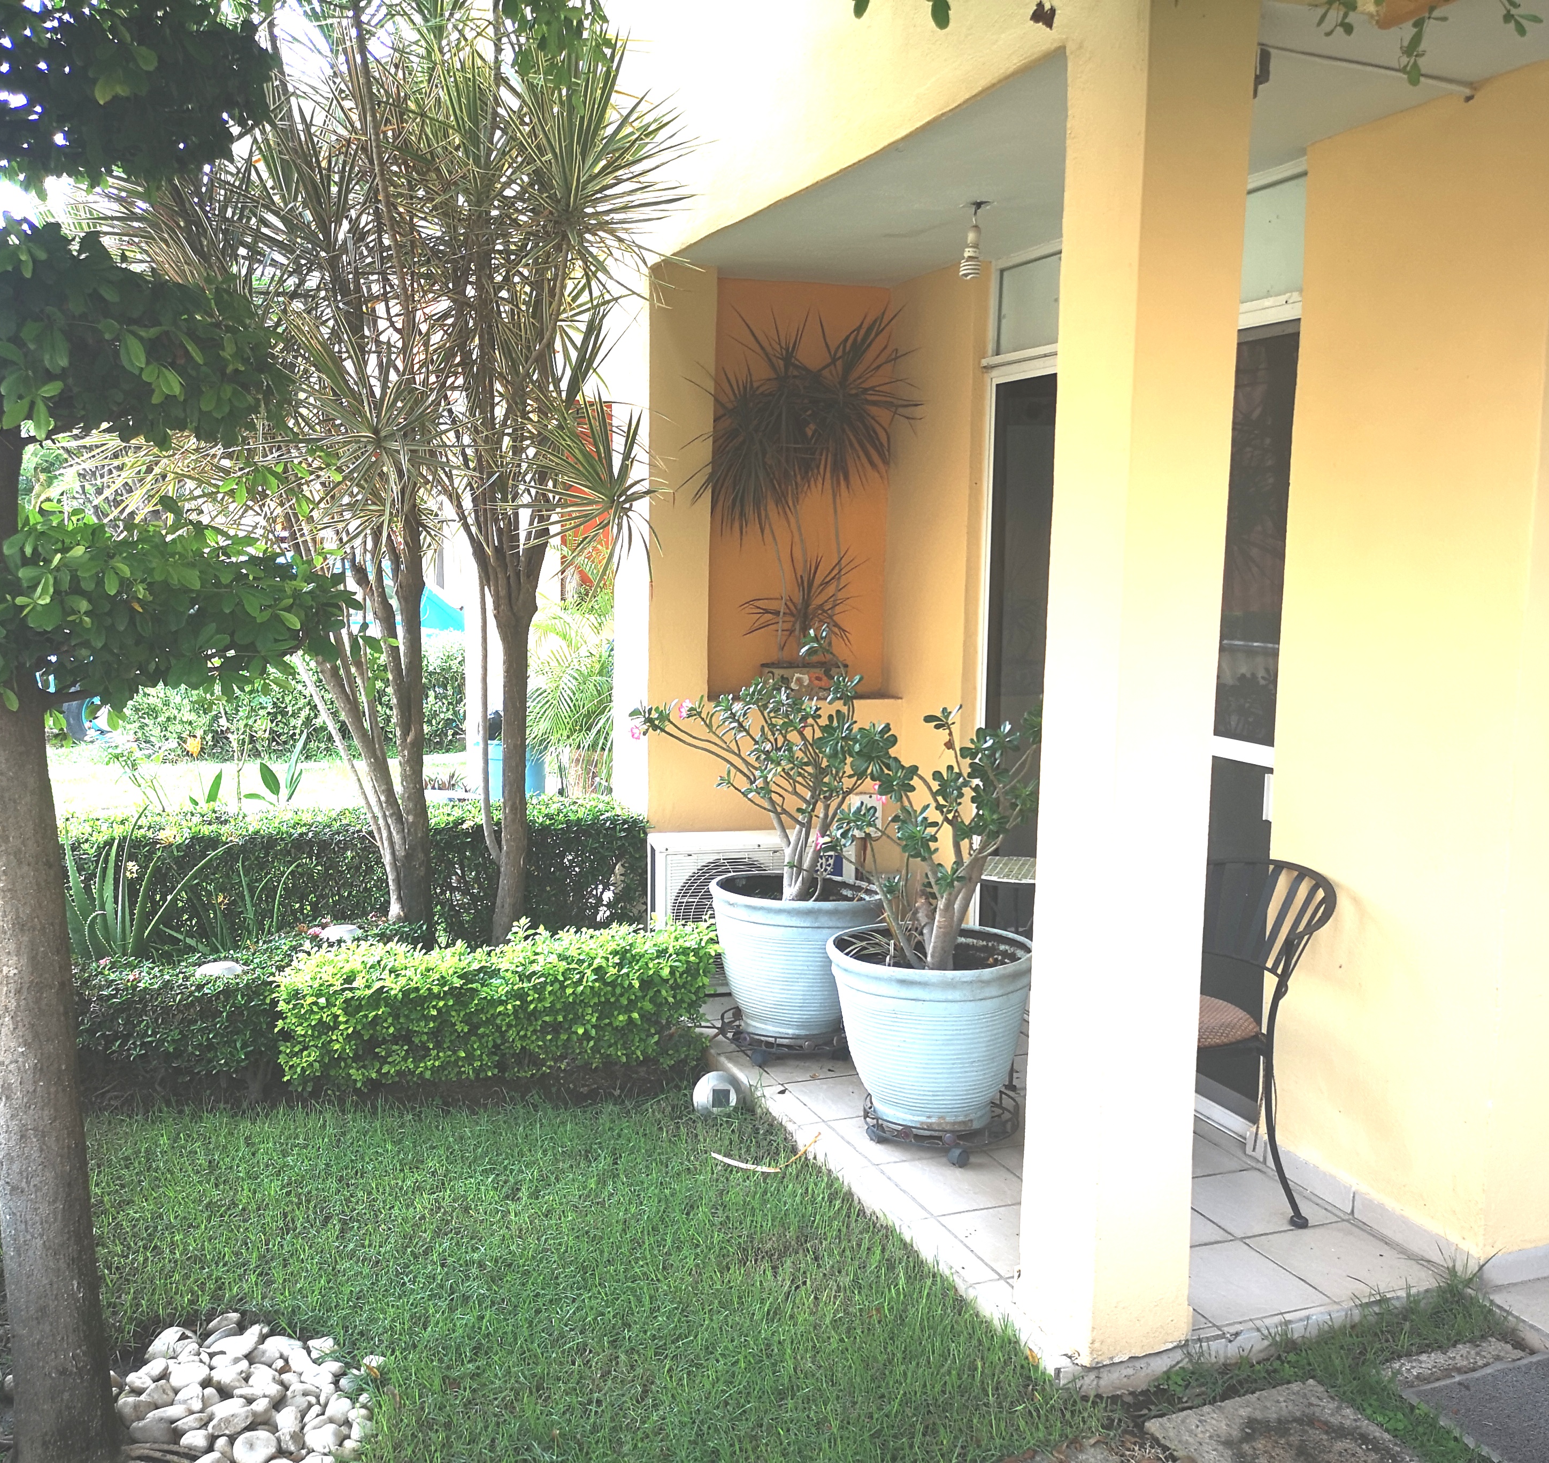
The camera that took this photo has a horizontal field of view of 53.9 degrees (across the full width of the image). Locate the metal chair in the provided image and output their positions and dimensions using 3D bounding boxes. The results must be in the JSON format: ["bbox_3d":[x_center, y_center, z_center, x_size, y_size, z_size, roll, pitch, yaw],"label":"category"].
[{"bbox_3d":[0.949,0.744,3.621,0.540,0.830,0.470,-3,8,-31],"label":"metal chair"}]

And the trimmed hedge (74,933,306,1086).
[{"bbox_3d":[-1.900,0.900,4.840,0.900,0.300,0.550,-2,7,-21],"label":"trimmed hedge"}]

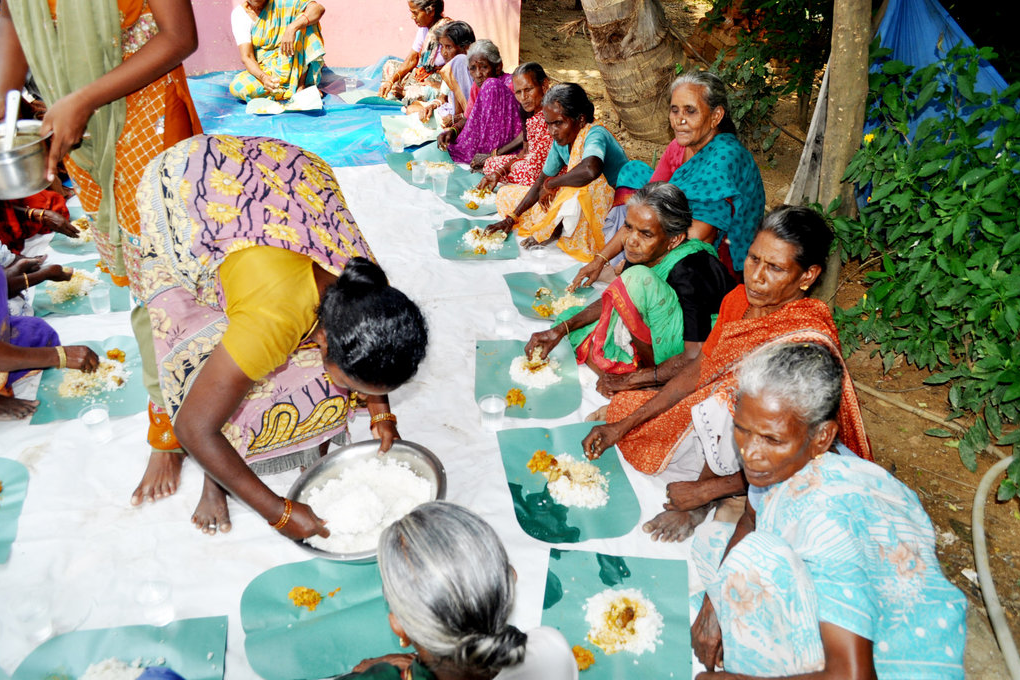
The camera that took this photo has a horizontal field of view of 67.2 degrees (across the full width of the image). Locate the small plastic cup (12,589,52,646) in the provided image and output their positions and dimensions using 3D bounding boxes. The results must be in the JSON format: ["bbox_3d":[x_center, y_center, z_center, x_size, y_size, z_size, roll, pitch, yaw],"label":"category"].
[{"bbox_3d":[-0.996,0.585,1.606,0.069,0.087,0.069,1,34,-1],"label":"small plastic cup"}]

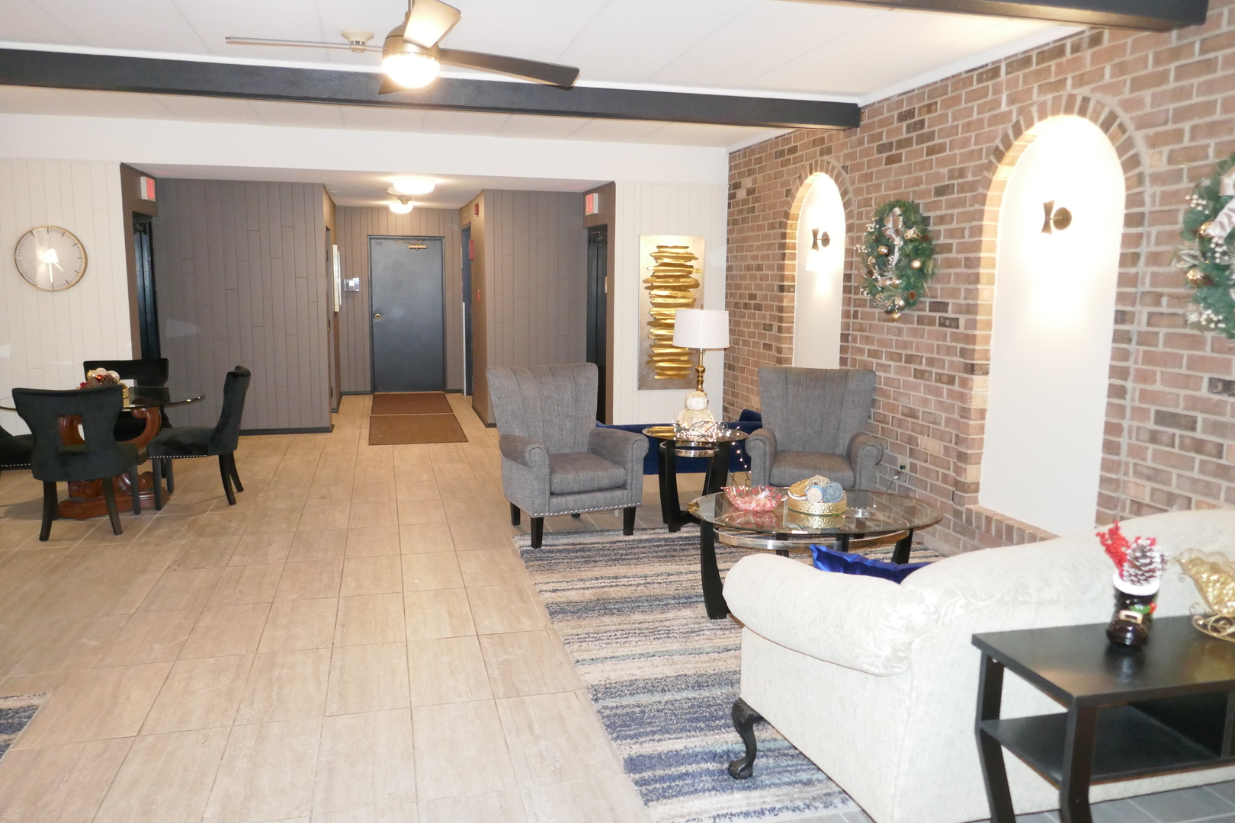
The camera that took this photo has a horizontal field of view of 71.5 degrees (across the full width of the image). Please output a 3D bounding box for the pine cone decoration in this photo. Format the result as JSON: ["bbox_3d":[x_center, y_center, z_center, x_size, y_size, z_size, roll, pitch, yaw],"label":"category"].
[{"bbox_3d":[1.453,0.419,2.370,0.110,0.135,0.110,-1,9,-15],"label":"pine cone decoration"}]

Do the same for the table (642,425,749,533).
[{"bbox_3d":[0.496,0.446,5.535,0.685,0.608,0.685,1,9,0],"label":"table"}]

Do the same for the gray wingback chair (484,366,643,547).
[{"bbox_3d":[-0.334,0.244,5.466,0.770,1.030,0.730,-4,10,-28],"label":"gray wingback chair"}]

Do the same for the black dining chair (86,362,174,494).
[{"bbox_3d":[-3.591,0.106,6.302,0.580,0.920,0.600,-4,10,-27],"label":"black dining chair"}]

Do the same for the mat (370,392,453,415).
[{"bbox_3d":[-2.606,-0.119,10.780,0.920,0.012,1.830,-1,9,-15],"label":"mat"}]

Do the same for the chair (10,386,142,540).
[{"bbox_3d":[-3.244,0.263,5.210,0.540,0.920,0.600,-2,9,-22],"label":"chair"}]

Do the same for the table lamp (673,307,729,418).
[{"bbox_3d":[0.535,-0.273,5.575,0.371,0.803,0.371,1,9,0],"label":"table lamp"}]

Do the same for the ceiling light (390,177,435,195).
[{"bbox_3d":[-1.881,-2.077,7.943,0.380,0.120,0.380,-1,9,-15],"label":"ceiling light"}]

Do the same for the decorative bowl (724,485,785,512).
[{"bbox_3d":[0.685,0.431,4.258,0.310,0.095,0.300,-1,9,-15],"label":"decorative bowl"}]

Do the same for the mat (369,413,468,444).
[{"bbox_3d":[-2.121,0.169,9.030,0.931,0.012,1.775,-1,9,-15],"label":"mat"}]

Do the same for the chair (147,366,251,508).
[{"bbox_3d":[-2.876,0.159,5.948,0.600,0.920,0.540,-1,9,-17],"label":"chair"}]

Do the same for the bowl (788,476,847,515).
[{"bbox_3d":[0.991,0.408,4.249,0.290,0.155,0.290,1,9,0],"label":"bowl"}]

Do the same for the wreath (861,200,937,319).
[{"bbox_3d":[1.747,-0.947,5.338,0.170,0.730,0.700,-1,9,-15],"label":"wreath"}]

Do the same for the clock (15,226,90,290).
[{"bbox_3d":[-4.519,-1.220,6.847,0.511,0.511,0.050,-1,9,-15],"label":"clock"}]

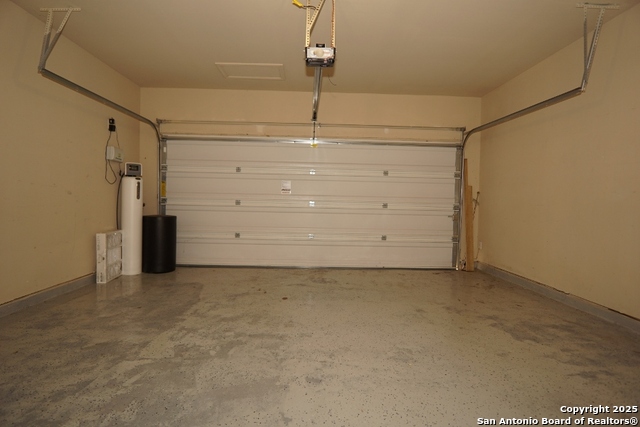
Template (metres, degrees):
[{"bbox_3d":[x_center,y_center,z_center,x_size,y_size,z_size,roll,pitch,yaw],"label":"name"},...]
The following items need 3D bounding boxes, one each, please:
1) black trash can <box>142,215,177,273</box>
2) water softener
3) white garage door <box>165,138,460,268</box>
[{"bbox_3d":[-2.462,0.446,4.914,0.460,0.835,0.460,1,2,-2],"label":"black trash can"},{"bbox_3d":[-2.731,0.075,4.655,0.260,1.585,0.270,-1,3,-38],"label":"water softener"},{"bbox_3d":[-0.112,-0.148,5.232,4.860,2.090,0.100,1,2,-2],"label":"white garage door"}]

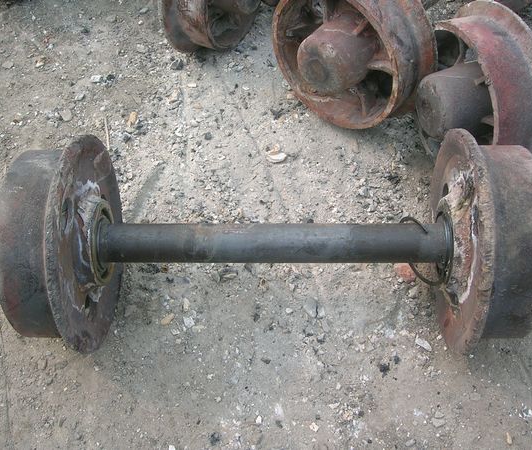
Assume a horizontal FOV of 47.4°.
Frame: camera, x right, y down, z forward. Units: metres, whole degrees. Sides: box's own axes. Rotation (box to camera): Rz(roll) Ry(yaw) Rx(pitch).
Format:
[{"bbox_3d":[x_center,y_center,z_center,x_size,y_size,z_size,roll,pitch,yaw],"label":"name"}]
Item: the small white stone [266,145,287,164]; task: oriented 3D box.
[{"bbox_3d":[0.024,-0.148,1.278,0.041,0.017,0.034,0,60,3],"label":"small white stone"}]

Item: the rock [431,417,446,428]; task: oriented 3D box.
[{"bbox_3d":[0.283,0.324,0.994,0.024,0.011,0.016,0,60,3],"label":"rock"}]

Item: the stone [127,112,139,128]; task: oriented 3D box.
[{"bbox_3d":[-0.295,-0.231,1.343,0.014,0.013,0.027,16,62,12],"label":"stone"}]

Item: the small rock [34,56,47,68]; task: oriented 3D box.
[{"bbox_3d":[-0.537,-0.386,1.445,0.020,0.013,0.018,0,60,3],"label":"small rock"}]

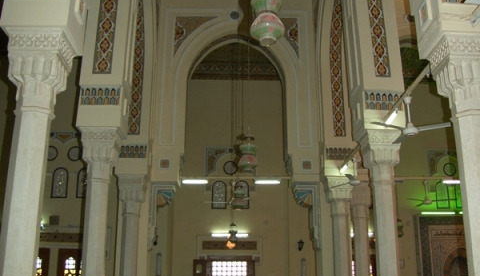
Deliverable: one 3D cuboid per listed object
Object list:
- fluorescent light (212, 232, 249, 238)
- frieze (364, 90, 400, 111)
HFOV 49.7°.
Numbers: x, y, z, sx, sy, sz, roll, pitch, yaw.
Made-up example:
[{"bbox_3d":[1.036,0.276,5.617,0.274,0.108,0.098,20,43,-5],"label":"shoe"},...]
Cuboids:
[{"bbox_3d":[-0.321,3.126,16.600,1.200,0.120,0.100,0,-17,-2],"label":"fluorescent light"},{"bbox_3d":[2.405,-0.619,8.685,0.619,0.351,0.080,1,-18,-2],"label":"frieze"}]

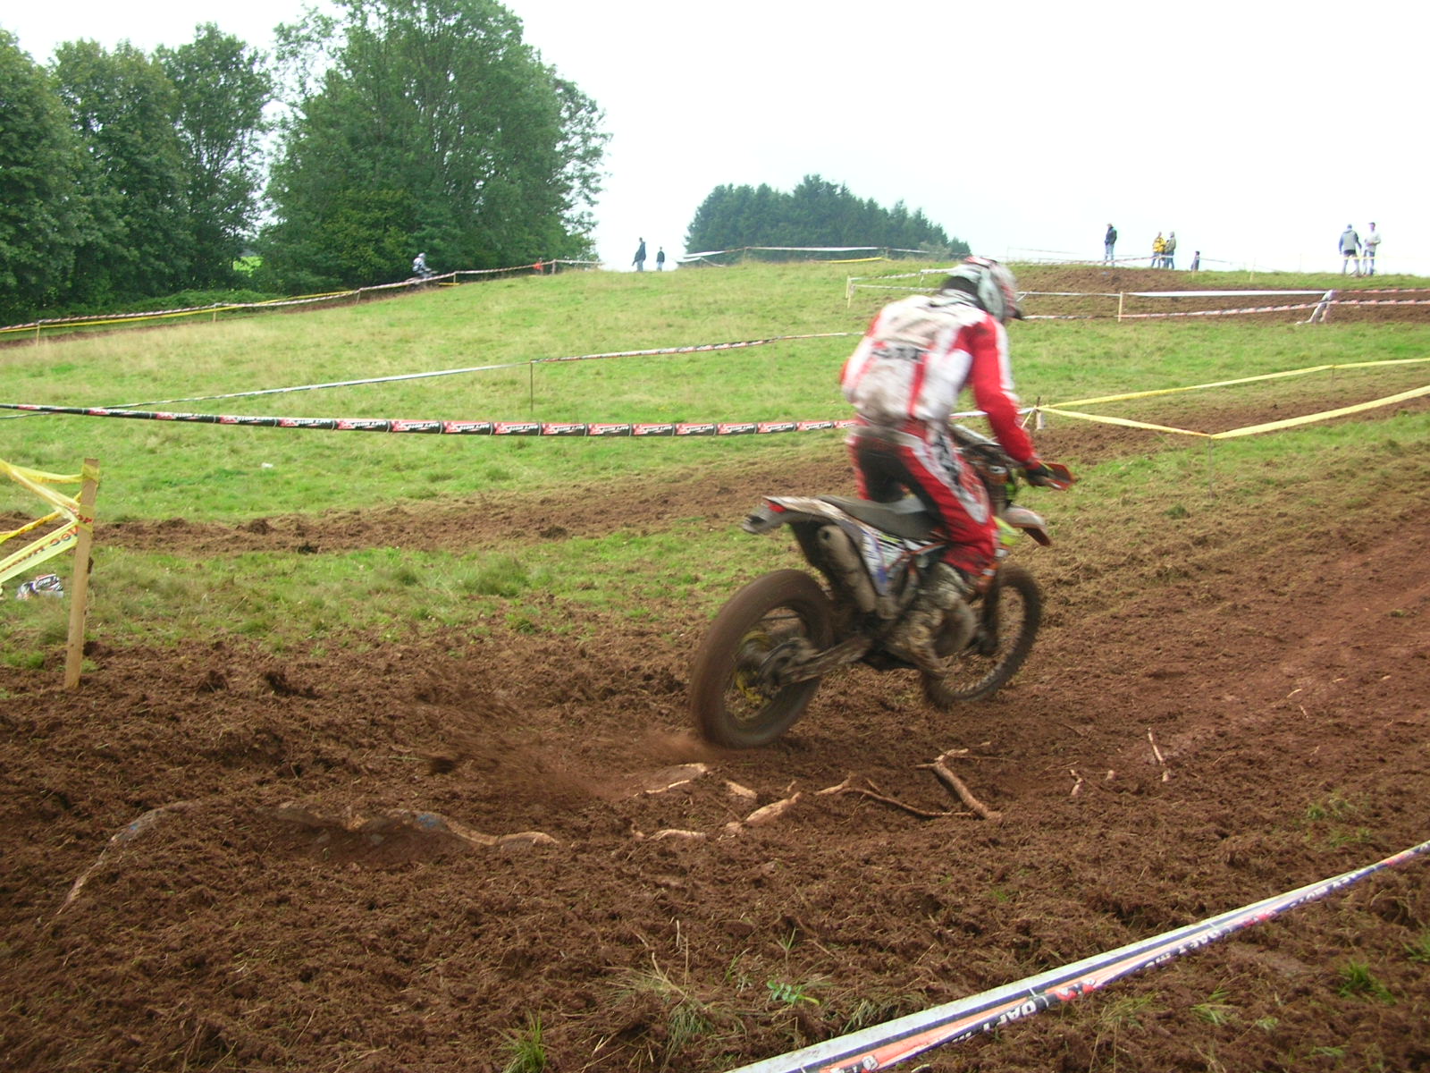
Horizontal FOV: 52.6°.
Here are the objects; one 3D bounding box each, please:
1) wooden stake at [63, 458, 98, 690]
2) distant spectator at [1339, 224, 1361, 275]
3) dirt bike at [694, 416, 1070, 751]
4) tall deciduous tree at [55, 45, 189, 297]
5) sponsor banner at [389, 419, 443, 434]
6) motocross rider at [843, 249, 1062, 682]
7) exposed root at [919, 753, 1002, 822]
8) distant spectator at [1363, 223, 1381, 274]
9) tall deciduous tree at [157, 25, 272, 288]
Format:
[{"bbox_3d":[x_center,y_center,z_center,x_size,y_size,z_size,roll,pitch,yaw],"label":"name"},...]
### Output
[{"bbox_3d":[-2.626,0.151,6.000,0.060,0.970,0.045,5,6,-17],"label":"wooden stake"},{"bbox_3d":[21.085,-9.495,48.000,0.660,1.750,0.420,1,7,6],"label":"distant spectator"},{"bbox_3d":[0.740,0.170,5.660,0.820,1.220,2.120,19,13,39],"label":"dirt bike"},{"bbox_3d":[-29.103,-17.912,71.000,6.800,13.300,6.800,1,6,0],"label":"tall deciduous tree"},{"bbox_3d":[-2.027,-0.740,9.788,0.380,0.090,0.012,-1,6,-34],"label":"sponsor banner"},{"bbox_3d":[0.880,-0.270,5.580,0.780,1.580,0.880,10,10,40],"label":"motocross rider"},{"bbox_3d":[0.800,0.790,4.640,0.200,0.080,0.640,0,7,-6],"label":"exposed root"},{"bbox_3d":[21.827,-9.532,48.000,0.540,1.750,0.420,4,7,30],"label":"distant spectator"},{"bbox_3d":[-26.337,-19.966,76.000,6.300,14.000,6.300,1,6,0],"label":"tall deciduous tree"}]

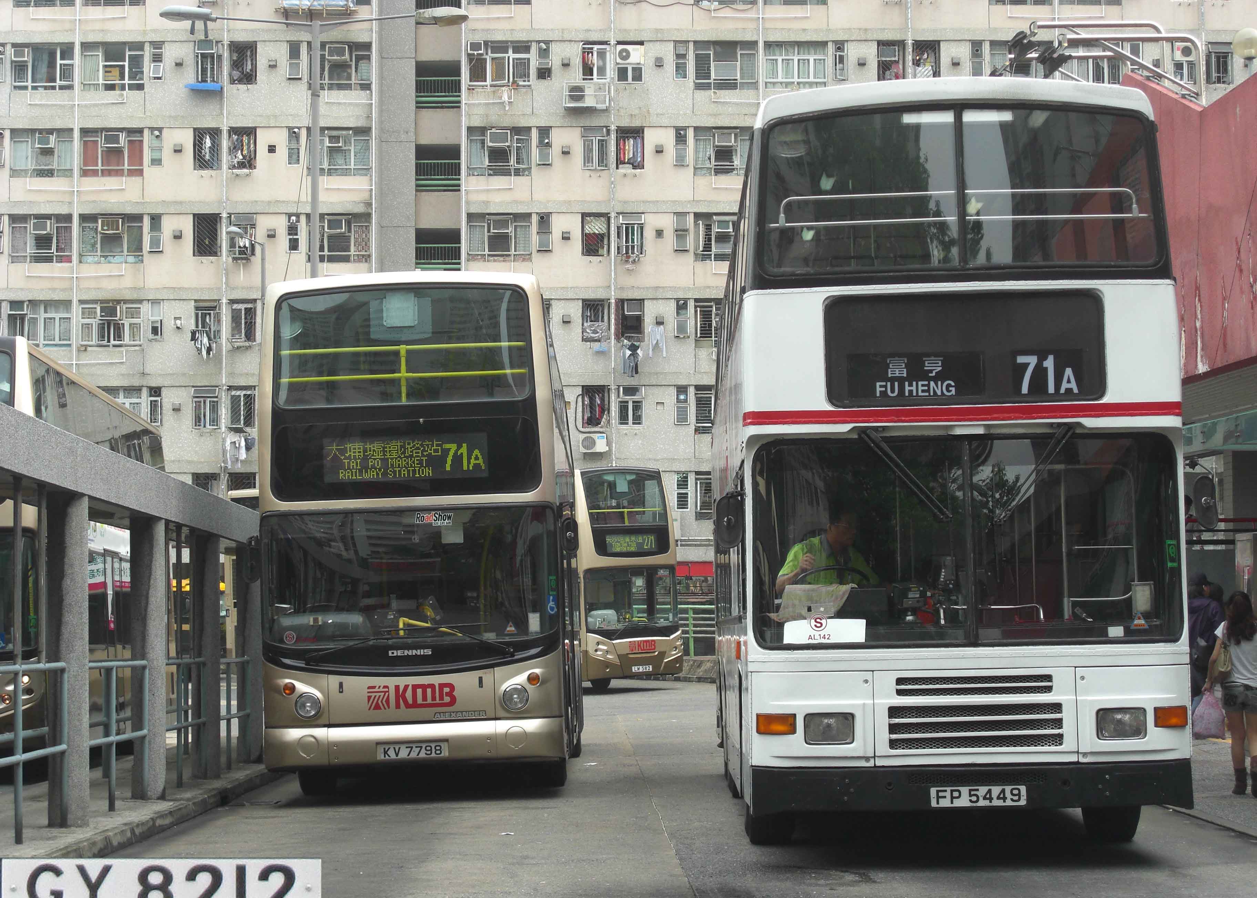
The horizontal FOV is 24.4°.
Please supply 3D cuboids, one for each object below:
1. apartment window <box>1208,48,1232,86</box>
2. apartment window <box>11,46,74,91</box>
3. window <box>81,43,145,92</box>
[{"bbox_3d":[18.641,-12.128,91.637,0.883,1.313,0.200,0,-4,0],"label":"apartment window"},{"bbox_3d":[-18.321,-11.912,90.933,2.000,1.427,0.180,0,-3,0],"label":"apartment window"},{"bbox_3d":[-16.159,-11.950,91.050,1.969,1.541,0.150,0,-4,0],"label":"window"}]

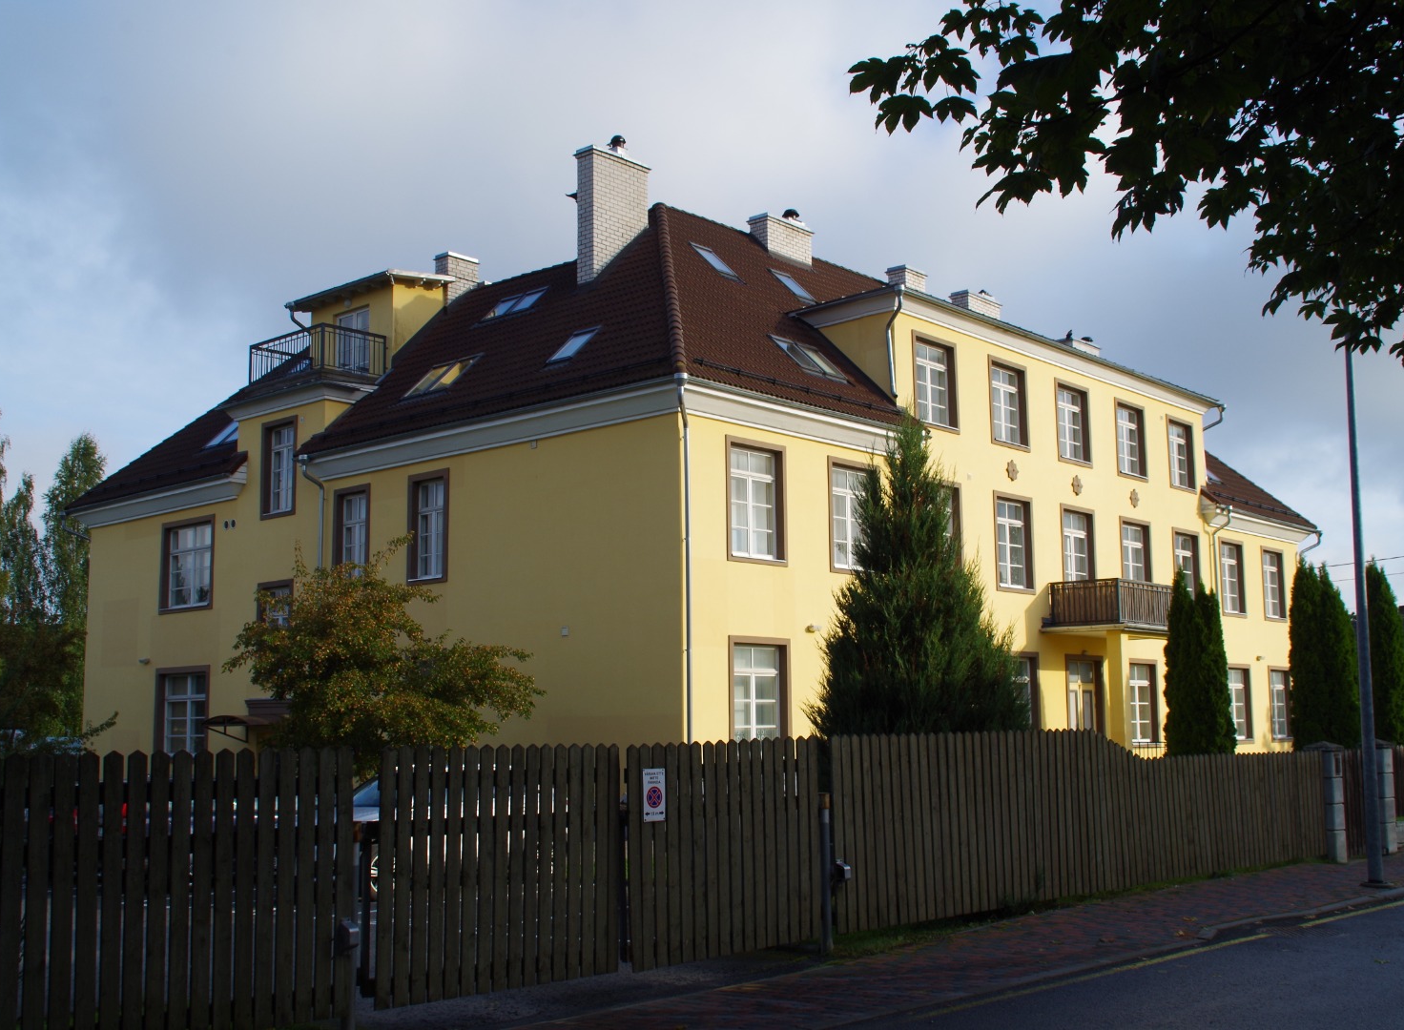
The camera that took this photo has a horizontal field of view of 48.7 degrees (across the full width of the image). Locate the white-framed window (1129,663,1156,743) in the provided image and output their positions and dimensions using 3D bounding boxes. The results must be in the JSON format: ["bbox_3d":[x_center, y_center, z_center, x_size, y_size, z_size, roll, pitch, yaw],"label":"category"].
[{"bbox_3d":[11.369,4.876,40.096,0.180,2.007,1.436,-8,-10,40],"label":"white-framed window"}]

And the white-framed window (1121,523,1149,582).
[{"bbox_3d":[11.312,1.271,40.608,0.180,2.059,1.436,-8,-10,40],"label":"white-framed window"}]

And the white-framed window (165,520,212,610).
[{"bbox_3d":[-12.824,1.275,38.864,2.100,2.100,0.180,-8,-11,41],"label":"white-framed window"}]

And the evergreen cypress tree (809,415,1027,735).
[{"bbox_3d":[2.584,1.568,18.740,2.700,5.420,2.700,-1,-8,0],"label":"evergreen cypress tree"}]

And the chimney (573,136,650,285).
[{"bbox_3d":[-1.982,-6.676,34.673,0.600,3.590,1.840,-8,-11,41],"label":"chimney"}]

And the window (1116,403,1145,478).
[{"bbox_3d":[11.276,-1.950,41.012,0.220,1.830,1.520,-8,-11,41],"label":"window"}]

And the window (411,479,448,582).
[{"bbox_3d":[-5.701,0.305,32.698,1.080,2.100,0.180,-8,-11,41],"label":"window"}]

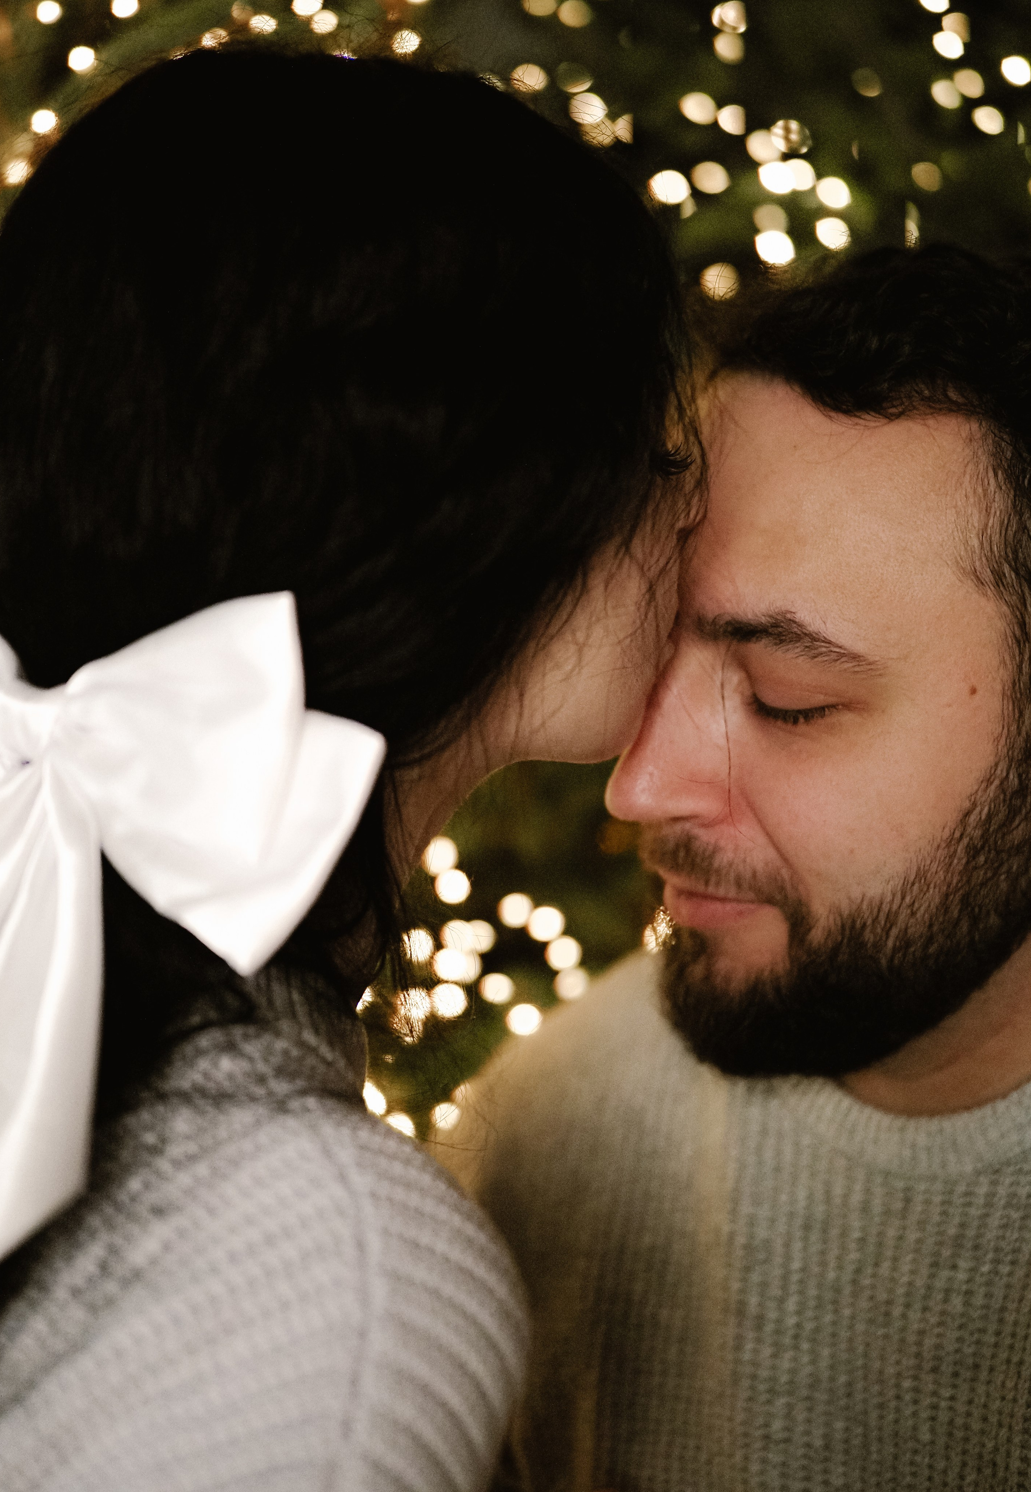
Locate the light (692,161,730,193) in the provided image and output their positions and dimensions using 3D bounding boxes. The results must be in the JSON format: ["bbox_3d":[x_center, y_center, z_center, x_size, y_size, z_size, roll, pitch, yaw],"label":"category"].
[{"bbox_3d":[0.120,-0.351,1.330,0.022,0.019,0.019,0,5,0],"label":"light"}]

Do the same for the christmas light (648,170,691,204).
[{"bbox_3d":[0.094,-0.342,1.320,0.025,0.021,0.022,0,5,0],"label":"christmas light"}]

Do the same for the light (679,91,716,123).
[{"bbox_3d":[0.113,-0.394,1.330,0.022,0.020,0.020,0,5,0],"label":"light"}]

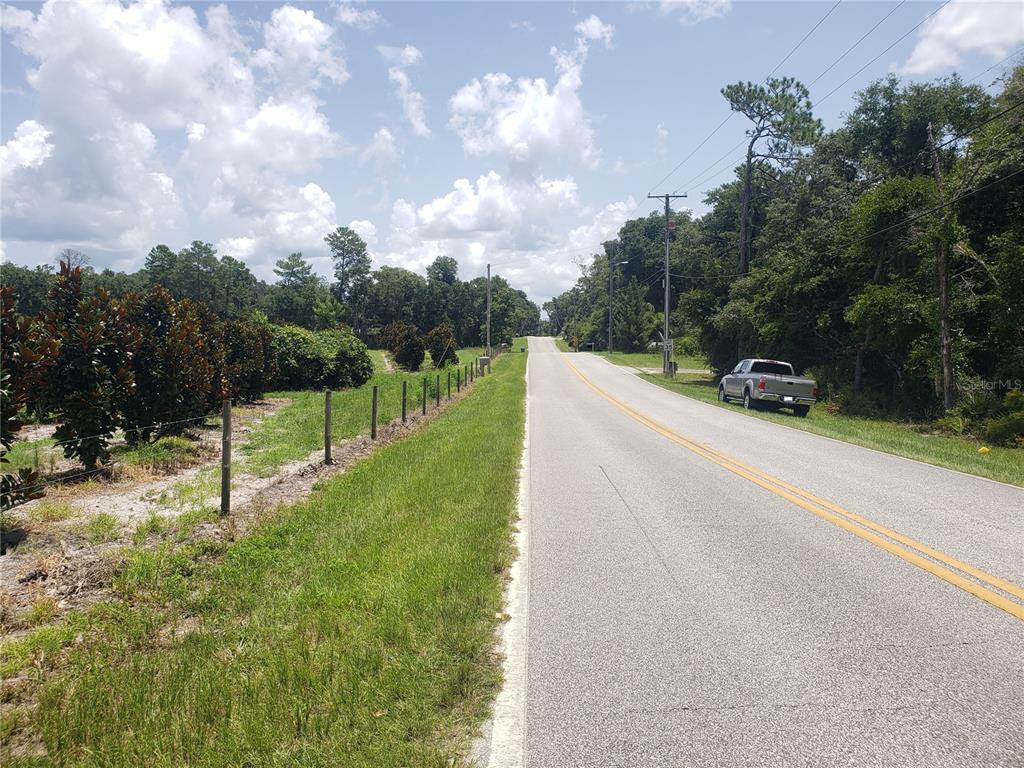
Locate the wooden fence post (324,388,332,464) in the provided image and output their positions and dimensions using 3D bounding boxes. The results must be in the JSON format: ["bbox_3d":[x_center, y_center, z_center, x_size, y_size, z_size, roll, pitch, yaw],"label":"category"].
[{"bbox_3d":[-2.959,0.705,12.400,0.095,1.200,0.095,0,1,1],"label":"wooden fence post"}]

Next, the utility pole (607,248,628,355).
[{"bbox_3d":[11.042,-8.687,80.500,2.200,11.100,0.500,0,2,0],"label":"utility pole"}]

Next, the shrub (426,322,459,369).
[{"bbox_3d":[-4.988,-2.803,56.000,2.450,3.300,2.400,0,2,0],"label":"shrub"}]

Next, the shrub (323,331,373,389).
[{"bbox_3d":[-8.607,-1.274,40.000,2.700,3.050,2.700,0,1,1],"label":"shrub"}]

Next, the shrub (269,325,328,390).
[{"bbox_3d":[-10.271,-1.275,37.000,2.900,3.150,2.700,0,2,0],"label":"shrub"}]

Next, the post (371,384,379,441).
[{"bbox_3d":[-2.993,0.629,16.800,0.095,1.190,0.095,0,1,1],"label":"post"}]

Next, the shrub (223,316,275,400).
[{"bbox_3d":[-10.069,-0.901,29.500,2.100,3.200,2.200,0,2,0],"label":"shrub"}]

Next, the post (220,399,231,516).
[{"bbox_3d":[-3.012,0.777,8.100,0.095,1.210,0.095,1,1,1],"label":"post"}]

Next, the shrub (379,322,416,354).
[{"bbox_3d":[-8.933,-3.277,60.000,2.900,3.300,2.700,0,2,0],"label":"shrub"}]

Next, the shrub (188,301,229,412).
[{"bbox_3d":[-9.196,-0.807,23.000,1.600,3.350,1.600,0,1,1],"label":"shrub"}]

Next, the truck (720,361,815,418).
[{"bbox_3d":[8.980,0.020,27.400,1.970,1.810,5.600,6,3,1],"label":"truck"}]

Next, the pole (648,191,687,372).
[{"bbox_3d":[9.604,-6.127,47.500,2.400,11.400,0.350,0,1,1],"label":"pole"}]

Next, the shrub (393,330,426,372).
[{"bbox_3d":[-7.597,-2.409,57.000,2.500,3.100,2.400,0,2,0],"label":"shrub"}]

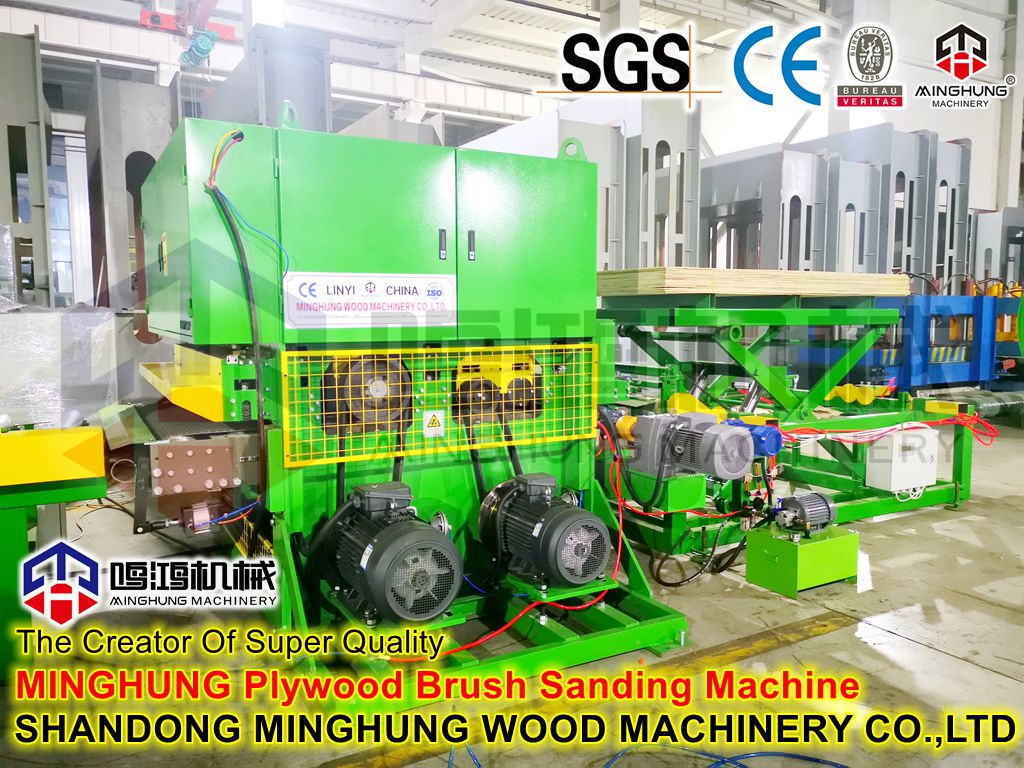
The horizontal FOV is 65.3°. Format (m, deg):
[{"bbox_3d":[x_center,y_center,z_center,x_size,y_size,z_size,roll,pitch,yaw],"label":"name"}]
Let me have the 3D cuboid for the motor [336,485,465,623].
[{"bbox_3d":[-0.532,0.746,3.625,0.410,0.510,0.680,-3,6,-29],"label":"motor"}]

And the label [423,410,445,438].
[{"bbox_3d":[-0.375,0.195,3.851,0.108,0.130,0.005,-3,6,-29],"label":"label"}]

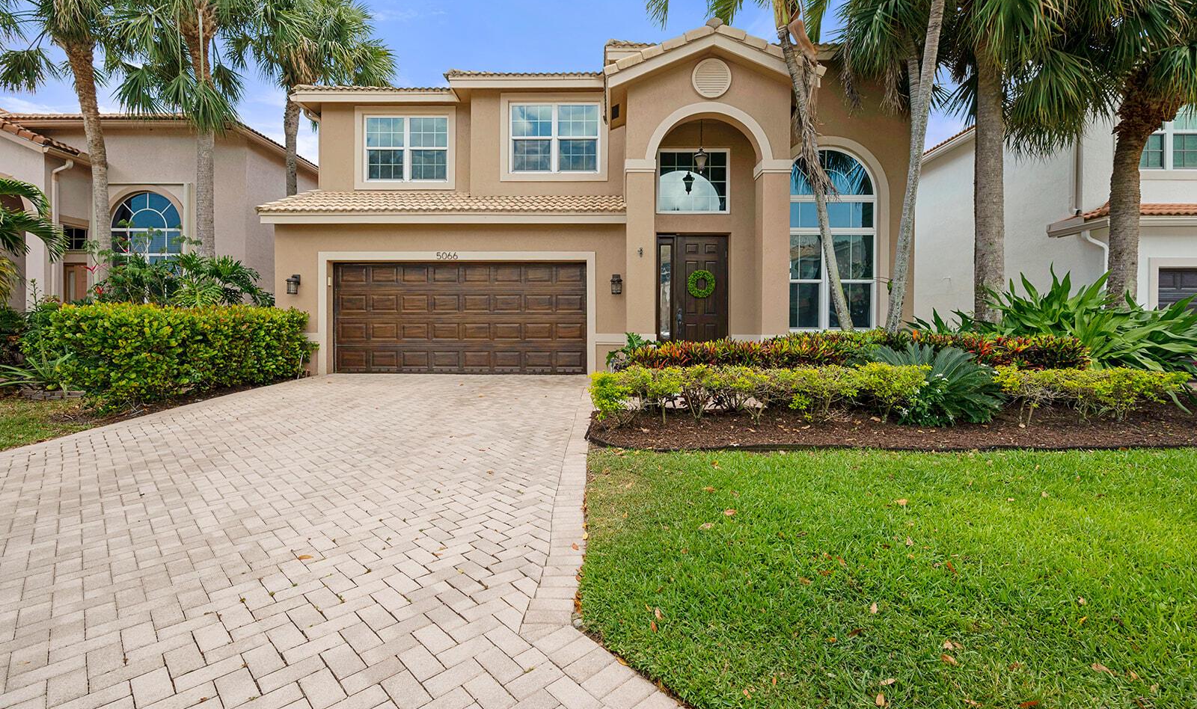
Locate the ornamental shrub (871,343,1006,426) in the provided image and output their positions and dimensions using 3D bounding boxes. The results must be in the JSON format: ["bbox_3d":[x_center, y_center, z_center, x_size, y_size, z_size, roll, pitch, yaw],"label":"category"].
[{"bbox_3d":[4.020,0.320,6.250,1.380,0.900,1.350,0,0,0],"label":"ornamental shrub"}]

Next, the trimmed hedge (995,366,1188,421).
[{"bbox_3d":[5.620,0.440,6.100,2.150,0.660,0.750,0,0,0],"label":"trimmed hedge"}]

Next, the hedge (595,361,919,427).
[{"bbox_3d":[1.820,0.445,6.050,3.800,0.660,0.750,0,0,0],"label":"hedge"}]

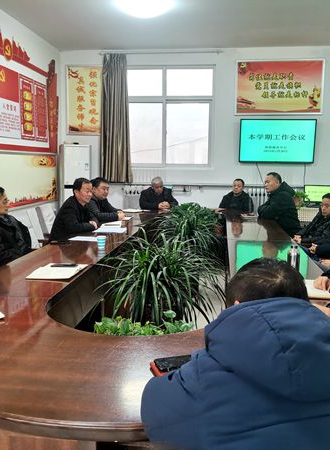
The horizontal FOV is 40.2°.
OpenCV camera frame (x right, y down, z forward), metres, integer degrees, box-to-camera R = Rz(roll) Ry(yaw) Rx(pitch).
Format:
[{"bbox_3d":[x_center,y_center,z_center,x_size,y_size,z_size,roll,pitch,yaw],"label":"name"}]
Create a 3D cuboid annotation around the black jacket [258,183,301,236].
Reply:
[{"bbox_3d":[1.415,-0.186,5.606,0.520,0.700,0.560,2,8,10],"label":"black jacket"}]

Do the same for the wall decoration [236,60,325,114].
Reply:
[{"bbox_3d":[1.899,-2.275,7.473,1.418,0.885,0.035,2,8,7],"label":"wall decoration"}]

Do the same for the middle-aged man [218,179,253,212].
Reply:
[{"bbox_3d":[1.029,-0.066,6.548,0.540,1.185,0.780,3,8,17],"label":"middle-aged man"}]

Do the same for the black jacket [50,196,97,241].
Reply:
[{"bbox_3d":[-0.821,0.035,4.168,0.480,0.580,0.530,2,8,7],"label":"black jacket"}]

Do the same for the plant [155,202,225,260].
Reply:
[{"bbox_3d":[0.245,0.241,4.779,0.740,0.880,0.740,2,8,7],"label":"plant"}]

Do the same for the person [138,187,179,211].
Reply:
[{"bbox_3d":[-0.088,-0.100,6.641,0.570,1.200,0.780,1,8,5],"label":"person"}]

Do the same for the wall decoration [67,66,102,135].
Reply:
[{"bbox_3d":[-1.384,-2.176,7.884,0.703,1.173,0.035,2,8,7],"label":"wall decoration"}]

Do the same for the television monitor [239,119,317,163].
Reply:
[{"bbox_3d":[1.909,-1.418,7.648,1.240,0.725,0.080,2,13,7],"label":"television monitor"}]

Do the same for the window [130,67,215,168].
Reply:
[{"bbox_3d":[0.004,-1.854,7.779,1.651,1.706,0.100,2,8,7],"label":"window"}]

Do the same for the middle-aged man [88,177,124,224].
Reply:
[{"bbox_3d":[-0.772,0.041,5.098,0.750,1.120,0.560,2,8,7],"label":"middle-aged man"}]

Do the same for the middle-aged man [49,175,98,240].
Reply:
[{"bbox_3d":[-0.749,0.183,4.243,0.700,1.250,0.550,0,8,-7],"label":"middle-aged man"}]

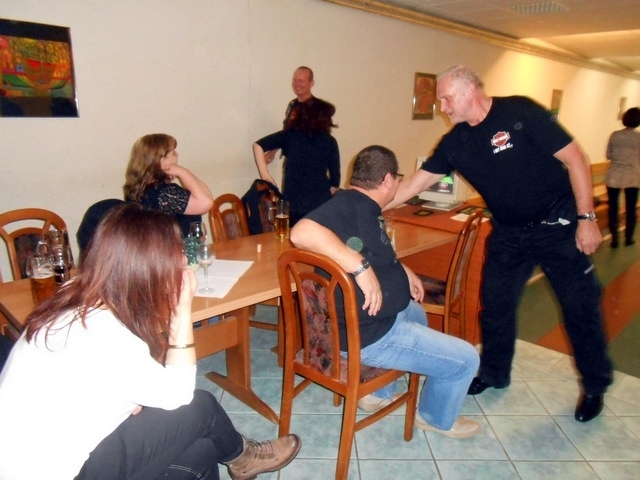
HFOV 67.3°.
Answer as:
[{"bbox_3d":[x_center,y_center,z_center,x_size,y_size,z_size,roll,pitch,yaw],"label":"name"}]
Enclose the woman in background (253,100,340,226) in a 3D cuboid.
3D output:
[{"bbox_3d":[-0.173,-0.284,3.793,0.640,1.580,0.400,1,14,2],"label":"woman in background"}]

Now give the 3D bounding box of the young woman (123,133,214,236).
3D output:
[{"bbox_3d":[-0.771,0.117,2.641,0.700,1.340,0.530,4,14,14],"label":"young woman"}]

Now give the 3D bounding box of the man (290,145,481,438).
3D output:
[{"bbox_3d":[0.282,0.247,2.207,0.830,1.330,0.630,-4,15,-20],"label":"man"}]

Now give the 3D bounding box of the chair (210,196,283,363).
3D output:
[{"bbox_3d":[-0.377,0.212,3.070,0.530,0.960,0.440,9,16,30],"label":"chair"}]

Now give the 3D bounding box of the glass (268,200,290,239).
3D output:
[{"bbox_3d":[-0.249,-0.129,2.918,0.130,0.200,0.088,1,14,-1],"label":"glass"}]

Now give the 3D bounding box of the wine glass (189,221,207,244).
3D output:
[{"bbox_3d":[-0.600,0.007,2.371,0.078,0.190,0.078,1,14,-1],"label":"wine glass"}]

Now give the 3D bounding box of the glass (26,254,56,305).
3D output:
[{"bbox_3d":[-0.998,0.158,1.738,0.115,0.190,0.092,-6,16,-27],"label":"glass"}]

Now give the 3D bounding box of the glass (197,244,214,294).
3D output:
[{"bbox_3d":[-0.451,0.118,1.934,0.070,0.190,0.070,1,14,-1],"label":"glass"}]

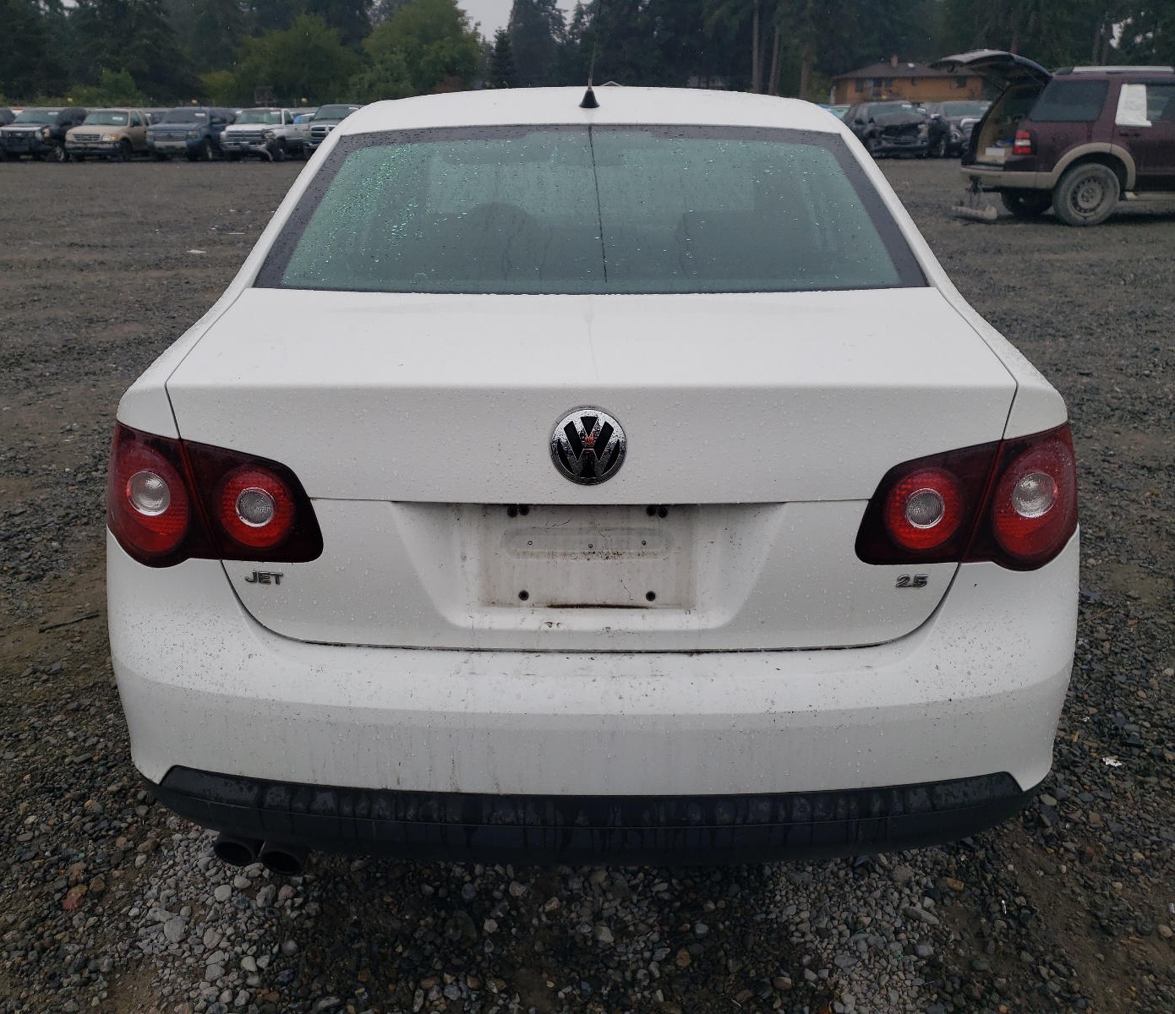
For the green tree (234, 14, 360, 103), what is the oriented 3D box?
[{"bbox_3d":[-18.400,-27.513,64.419,8.400,7.400,8.000,0,21,0],"label":"green tree"}]

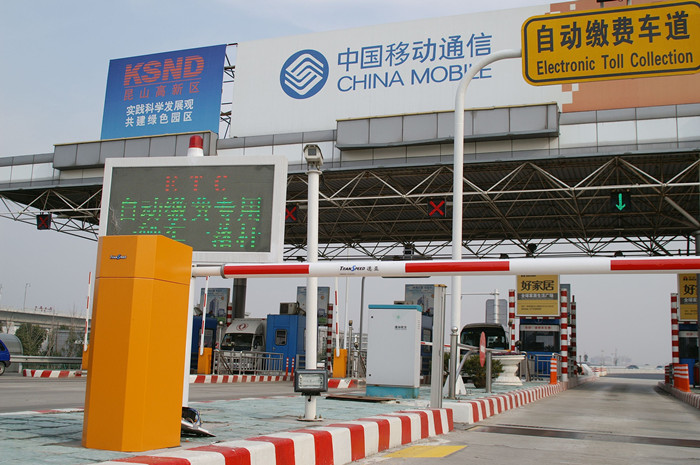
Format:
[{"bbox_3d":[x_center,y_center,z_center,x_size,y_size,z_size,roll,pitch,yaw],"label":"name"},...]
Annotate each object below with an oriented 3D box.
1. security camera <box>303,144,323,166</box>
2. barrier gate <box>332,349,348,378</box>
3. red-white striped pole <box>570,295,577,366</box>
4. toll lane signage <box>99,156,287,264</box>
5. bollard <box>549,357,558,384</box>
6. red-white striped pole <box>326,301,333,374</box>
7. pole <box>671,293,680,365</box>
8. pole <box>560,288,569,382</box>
[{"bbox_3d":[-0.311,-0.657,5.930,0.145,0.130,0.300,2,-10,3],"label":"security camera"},{"bbox_3d":[-0.345,4.559,24.285,0.380,0.980,0.360,-1,-11,21],"label":"barrier gate"},{"bbox_3d":[9.358,4.462,29.182,0.210,3.350,0.210,-1,-11,21],"label":"red-white striped pole"},{"bbox_3d":[-1.364,-0.199,6.059,1.620,0.900,0.130,0,-10,11],"label":"toll lane signage"},{"bbox_3d":[6.077,4.134,20.818,0.190,0.766,0.190,-1,-11,21],"label":"bollard"},{"bbox_3d":[-0.942,5.026,33.016,0.210,3.342,0.210,3,-10,0],"label":"red-white striped pole"},{"bbox_3d":[11.120,3.661,23.881,0.215,3.200,0.215,-1,-11,21],"label":"pole"},{"bbox_3d":[7.741,3.700,25.163,0.215,3.305,0.215,-1,-11,21],"label":"pole"}]

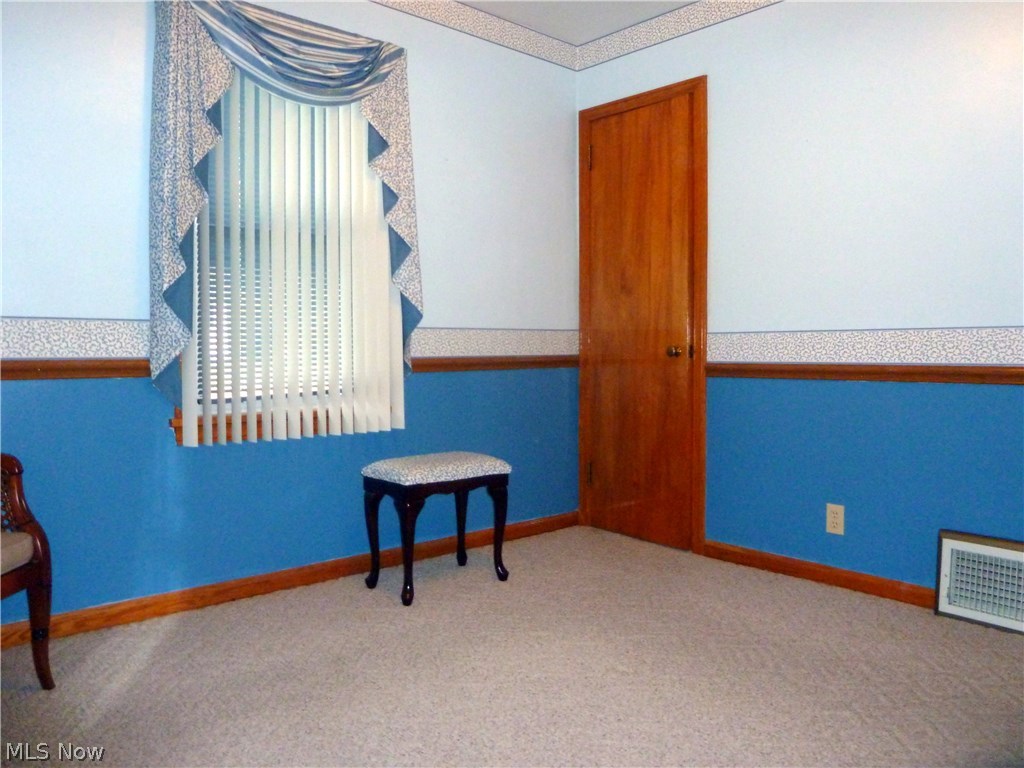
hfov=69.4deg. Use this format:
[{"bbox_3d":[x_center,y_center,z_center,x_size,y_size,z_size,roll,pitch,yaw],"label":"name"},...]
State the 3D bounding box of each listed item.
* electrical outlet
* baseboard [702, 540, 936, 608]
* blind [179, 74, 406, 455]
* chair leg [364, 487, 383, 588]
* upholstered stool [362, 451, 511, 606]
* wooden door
[{"bbox_3d":[1.248,0.524,2.858,0.012,0.115,0.069,-3,4,-44],"label":"electrical outlet"},{"bbox_3d":[1.173,0.746,2.944,0.018,0.070,0.925,-3,4,-44],"label":"baseboard"},{"bbox_3d":[-0.776,-0.481,2.735,0.845,1.365,0.090,-2,3,-39],"label":"blind"},{"bbox_3d":[-0.529,0.595,2.827,0.056,0.370,0.056,-2,3,-39],"label":"chair leg"},{"bbox_3d":[-0.289,0.538,2.884,0.475,0.487,0.335,-2,3,-39],"label":"upholstered stool"},{"bbox_3d":[0.601,-0.297,3.491,0.075,2.100,0.735,-3,4,-44],"label":"wooden door"}]

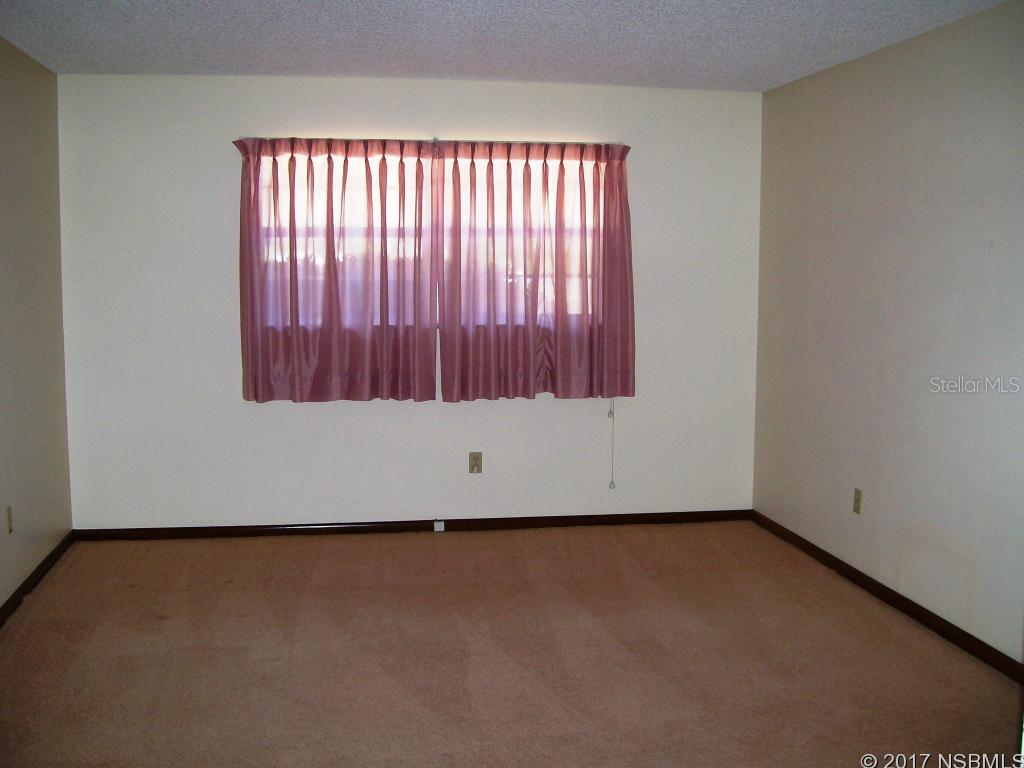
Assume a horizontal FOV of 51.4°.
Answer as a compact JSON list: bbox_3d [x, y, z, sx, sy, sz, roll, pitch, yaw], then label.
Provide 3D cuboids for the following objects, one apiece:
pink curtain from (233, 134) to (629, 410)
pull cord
[{"bbox_3d":[-0.365,-0.592,5.663,2.108,1.373,0.128,-1,7,-9],"label":"pink curtain"},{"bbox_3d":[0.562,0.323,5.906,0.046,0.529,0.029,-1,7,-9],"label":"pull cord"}]

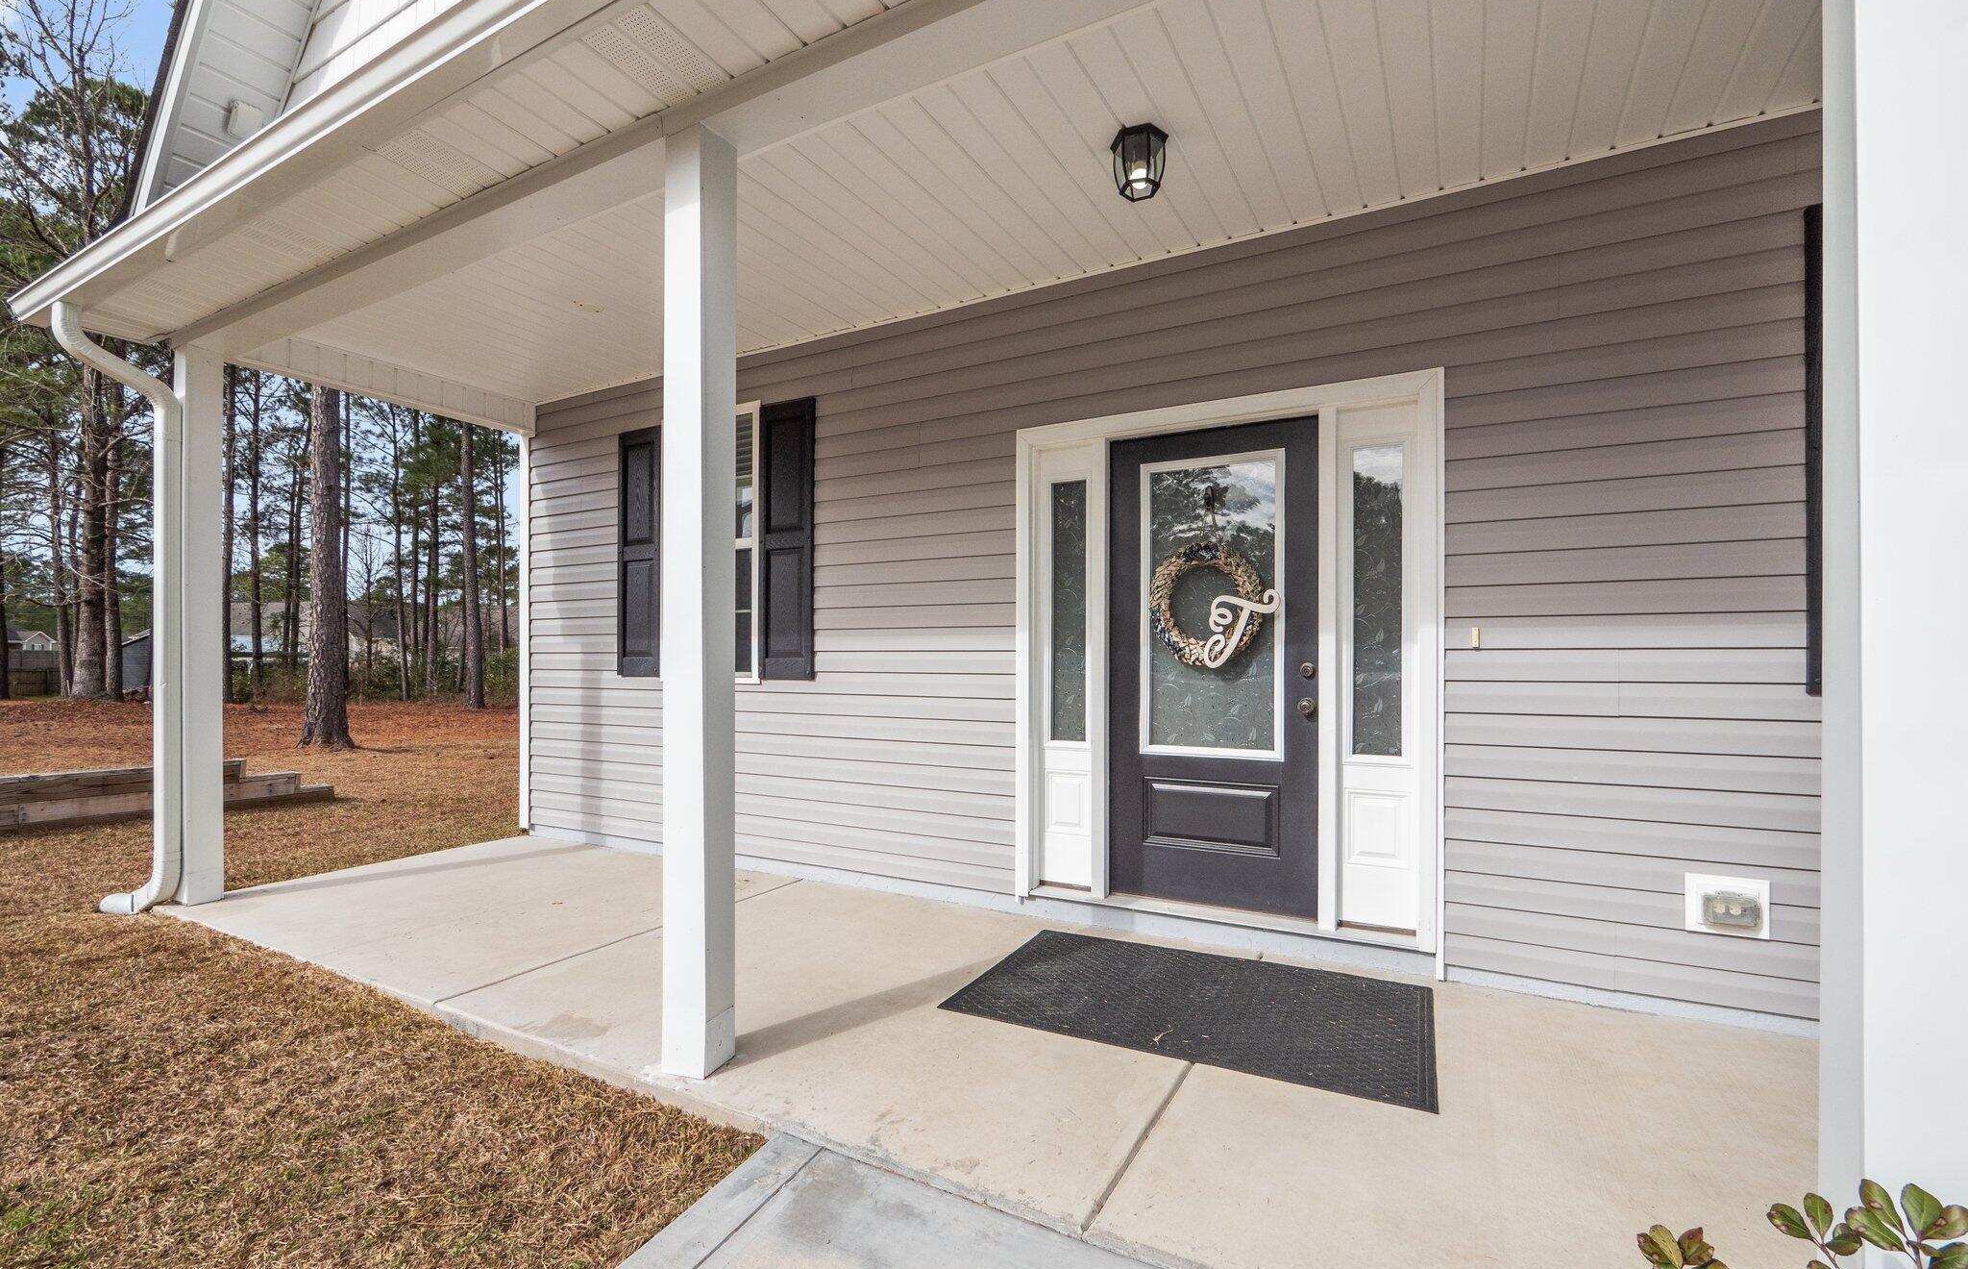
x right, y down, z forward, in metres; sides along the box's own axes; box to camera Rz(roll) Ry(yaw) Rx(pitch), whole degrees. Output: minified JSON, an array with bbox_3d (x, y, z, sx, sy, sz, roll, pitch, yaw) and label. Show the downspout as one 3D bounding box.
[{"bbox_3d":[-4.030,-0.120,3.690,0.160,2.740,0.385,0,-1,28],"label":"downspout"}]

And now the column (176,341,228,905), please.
[{"bbox_3d":[-3.850,-0.046,3.905,0.142,2.700,0.142,0,-1,28],"label":"column"}]

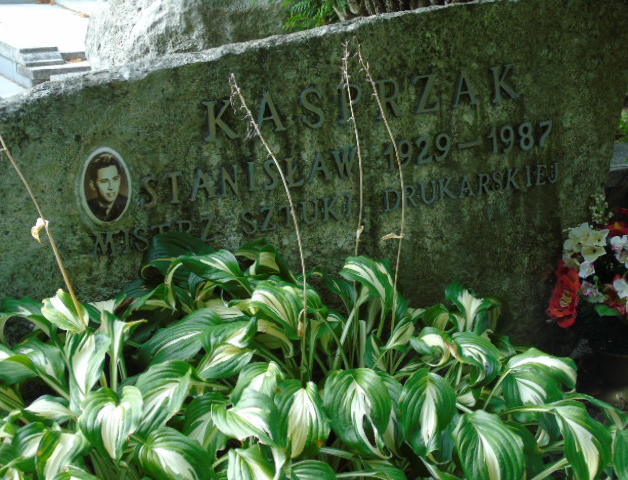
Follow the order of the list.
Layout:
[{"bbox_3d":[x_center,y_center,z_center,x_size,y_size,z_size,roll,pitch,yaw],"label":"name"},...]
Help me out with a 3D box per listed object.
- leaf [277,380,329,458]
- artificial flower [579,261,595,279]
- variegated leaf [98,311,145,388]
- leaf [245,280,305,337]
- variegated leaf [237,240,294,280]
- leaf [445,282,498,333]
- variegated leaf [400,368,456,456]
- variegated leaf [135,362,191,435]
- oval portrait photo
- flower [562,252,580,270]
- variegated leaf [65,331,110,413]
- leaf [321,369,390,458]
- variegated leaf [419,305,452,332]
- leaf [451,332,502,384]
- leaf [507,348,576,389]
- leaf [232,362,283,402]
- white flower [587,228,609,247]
[{"bbox_3d":[-0.014,0.245,1.790,0.071,0.089,0.070,-2,17,5],"label":"leaf"},{"bbox_3d":[0.473,0.051,2.280,0.028,0.031,0.016,-2,24,-5],"label":"artificial flower"},{"bbox_3d":[-0.280,0.159,1.910,0.065,0.101,0.060,-6,17,-10],"label":"variegated leaf"},{"bbox_3d":[-0.062,0.112,2.120,0.085,0.084,0.075,-9,20,-14],"label":"leaf"},{"bbox_3d":[-0.082,0.033,2.220,0.098,0.063,0.070,-4,20,0],"label":"variegated leaf"},{"bbox_3d":[0.240,0.103,2.000,0.080,0.056,0.070,-4,17,-5],"label":"leaf"},{"bbox_3d":[0.171,0.258,1.960,0.078,0.126,0.060,-5,20,-5],"label":"variegated leaf"},{"bbox_3d":[-0.210,0.220,1.830,0.073,0.084,0.075,8,20,33],"label":"variegated leaf"},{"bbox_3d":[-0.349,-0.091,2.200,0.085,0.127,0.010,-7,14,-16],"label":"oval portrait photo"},{"bbox_3d":[0.451,0.038,2.300,0.033,0.033,0.018,7,25,15],"label":"flower"},{"bbox_3d":[-0.321,0.186,1.860,0.063,0.103,0.060,-2,17,5],"label":"variegated leaf"},{"bbox_3d":[0.059,0.237,1.790,0.093,0.105,0.075,-4,17,-5],"label":"leaf"},{"bbox_3d":[0.197,0.132,2.130,0.055,0.035,0.070,4,49,4],"label":"variegated leaf"},{"bbox_3d":[0.254,0.185,2.050,0.062,0.045,0.085,-19,61,-21],"label":"leaf"},{"bbox_3d":[0.357,0.203,2.070,0.102,0.048,0.080,-9,20,-14],"label":"leaf"},{"bbox_3d":[-0.078,0.205,1.840,0.076,0.046,0.070,1,17,14],"label":"leaf"},{"bbox_3d":[0.510,-0.004,2.360,0.038,0.030,0.020,-4,20,0],"label":"white flower"}]

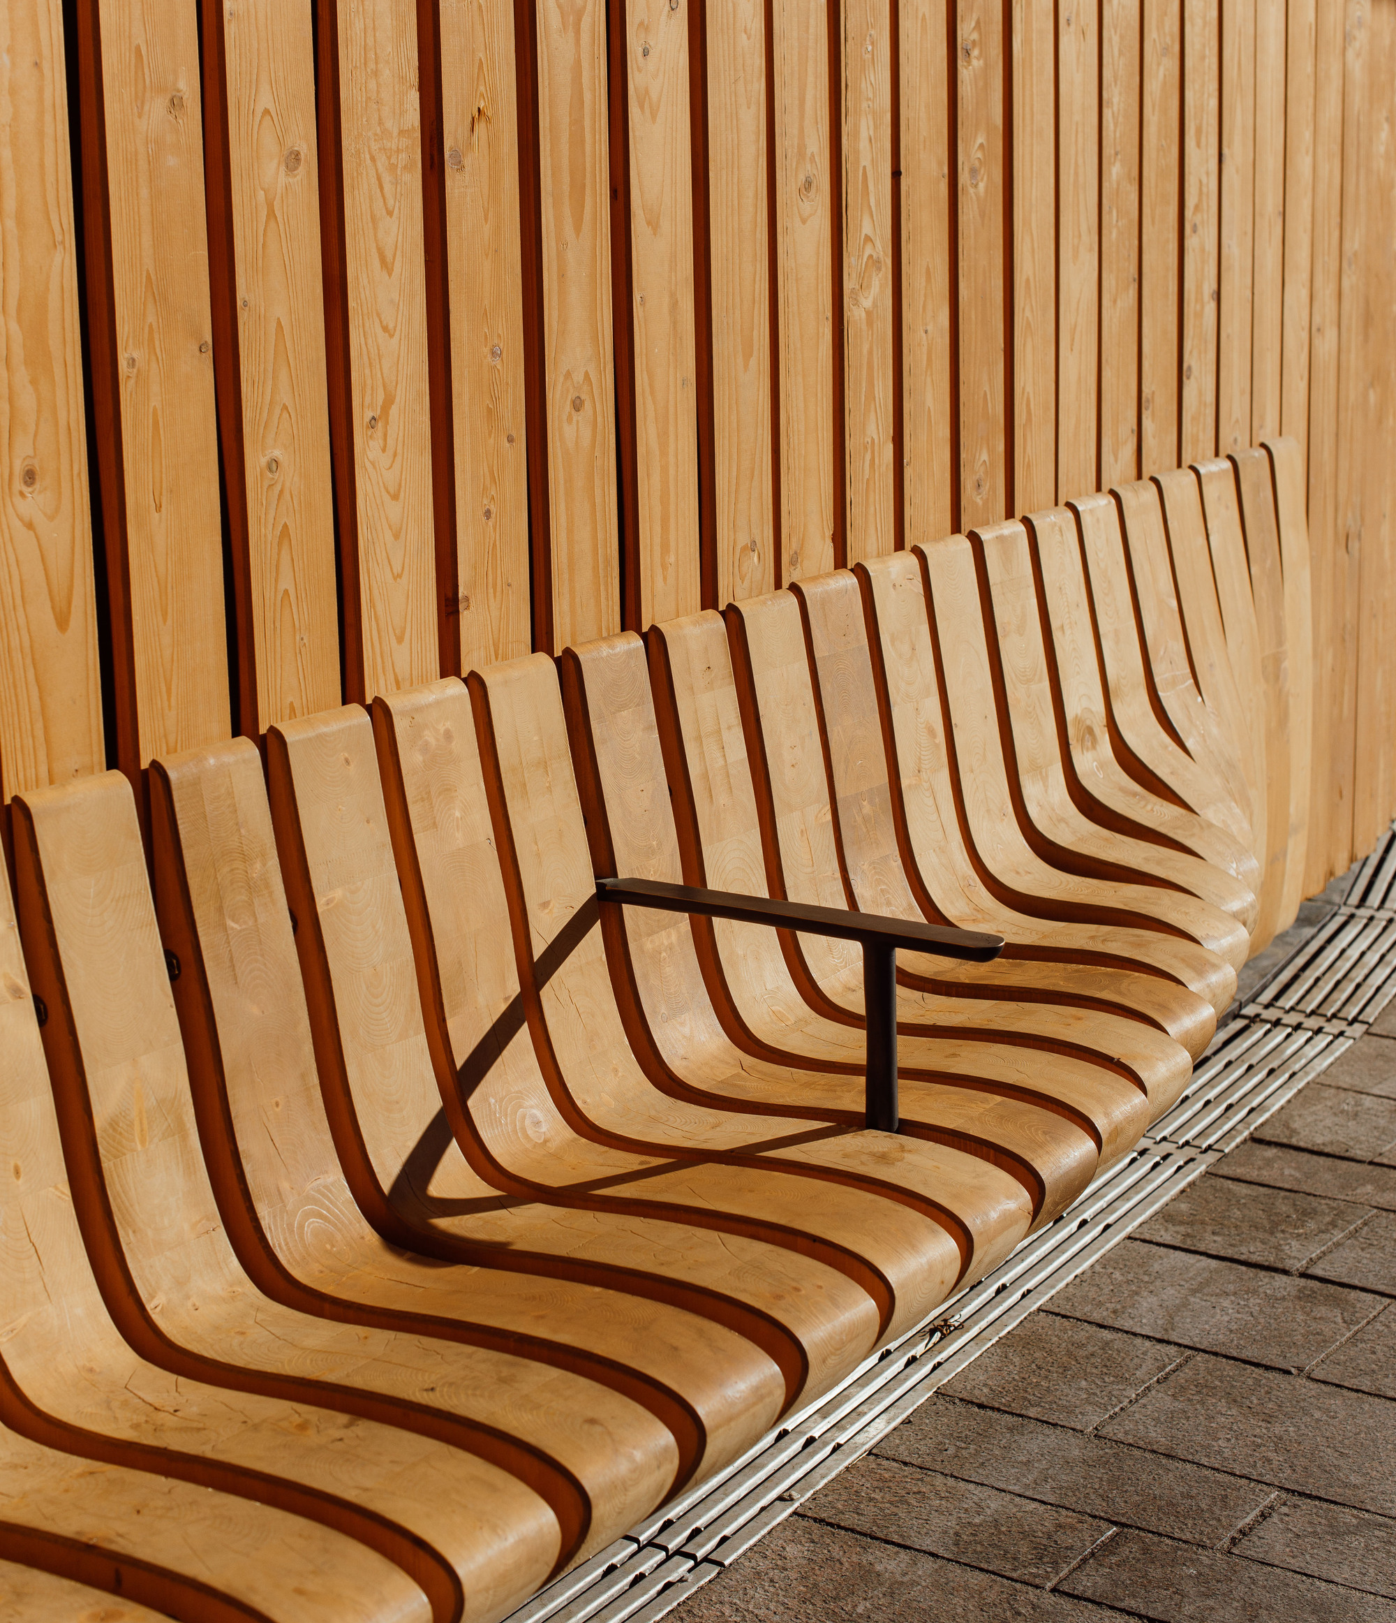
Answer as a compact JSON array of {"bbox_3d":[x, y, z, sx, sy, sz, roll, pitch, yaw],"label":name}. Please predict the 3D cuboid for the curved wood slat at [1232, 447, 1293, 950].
[{"bbox_3d":[1.063,-0.213,5.464,0.080,0.929,0.150,4,11,30],"label":"curved wood slat"}]

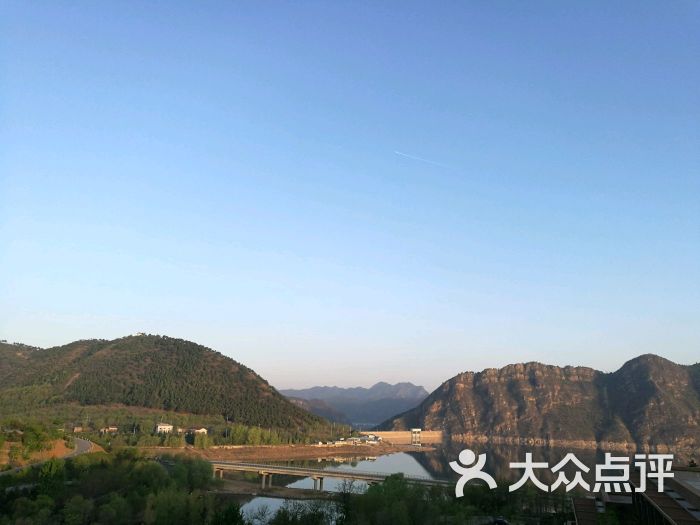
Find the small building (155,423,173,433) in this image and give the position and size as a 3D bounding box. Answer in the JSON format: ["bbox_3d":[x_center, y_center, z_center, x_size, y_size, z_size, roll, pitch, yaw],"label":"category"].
[{"bbox_3d":[-124.346,111.610,366.000,10.500,7.200,8.000,9,-17,-24],"label":"small building"}]

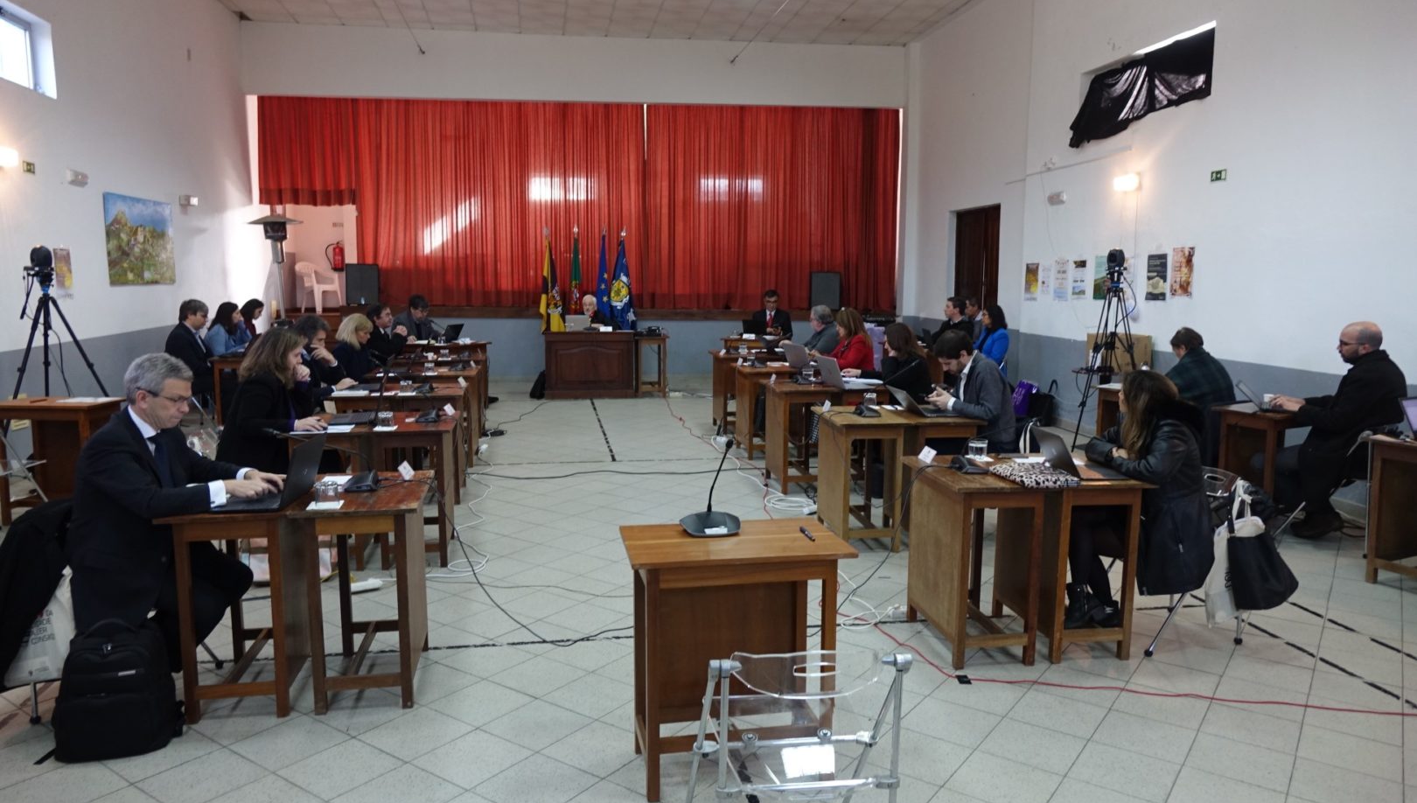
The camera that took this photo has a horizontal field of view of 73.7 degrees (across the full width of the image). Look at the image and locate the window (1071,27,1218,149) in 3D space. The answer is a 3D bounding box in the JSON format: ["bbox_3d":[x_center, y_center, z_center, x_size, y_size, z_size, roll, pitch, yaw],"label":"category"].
[{"bbox_3d":[4.034,-2.905,8.819,0.150,0.680,2.120,-1,8,-8],"label":"window"}]

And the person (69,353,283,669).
[{"bbox_3d":[-1.978,0.481,3.517,0.740,1.310,0.520,-1,8,-10],"label":"person"}]

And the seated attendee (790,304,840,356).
[{"bbox_3d":[1.081,-0.356,9.716,0.760,1.280,0.520,-1,8,-10],"label":"seated attendee"}]

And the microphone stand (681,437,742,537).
[{"bbox_3d":[0.010,0.281,3.087,0.200,0.310,0.160,-1,8,-7],"label":"microphone stand"}]

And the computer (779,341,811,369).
[{"bbox_3d":[0.895,-0.416,8.648,0.280,0.210,0.330,-5,9,-34],"label":"computer"}]

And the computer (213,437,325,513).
[{"bbox_3d":[-1.644,0.259,3.532,0.310,0.230,0.360,-1,8,-5],"label":"computer"}]

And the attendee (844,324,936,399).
[{"bbox_3d":[1.383,0.016,7.331,0.800,1.260,0.520,-1,8,-8],"label":"attendee"}]

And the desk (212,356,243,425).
[{"bbox_3d":[-4.578,-0.068,9.344,0.430,0.755,0.690,-1,8,-10],"label":"desk"}]

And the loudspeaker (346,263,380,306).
[{"bbox_3d":[-5.228,-1.764,14.322,0.510,0.670,0.420,-2,8,-14],"label":"loudspeaker"}]

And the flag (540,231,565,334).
[{"bbox_3d":[-2.249,-1.687,13.614,0.362,1.489,0.250,-1,8,-10],"label":"flag"}]

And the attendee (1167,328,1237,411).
[{"bbox_3d":[3.751,0.009,7.649,0.820,1.220,0.550,5,9,31],"label":"attendee"}]

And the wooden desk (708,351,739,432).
[{"bbox_3d":[0.283,-0.084,9.977,0.440,0.775,0.690,-1,8,-10],"label":"wooden desk"}]

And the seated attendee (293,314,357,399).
[{"bbox_3d":[-2.746,0.032,6.655,0.680,1.300,0.520,-1,8,-10],"label":"seated attendee"}]

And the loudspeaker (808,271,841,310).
[{"bbox_3d":[1.994,-1.884,16.051,0.490,0.630,0.400,-1,8,-10],"label":"loudspeaker"}]

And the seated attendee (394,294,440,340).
[{"bbox_3d":[-3.479,-0.617,11.546,0.750,1.379,0.580,7,10,43],"label":"seated attendee"}]

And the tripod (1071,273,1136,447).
[{"bbox_3d":[3.622,-0.344,8.492,0.600,1.620,0.550,4,9,23],"label":"tripod"}]

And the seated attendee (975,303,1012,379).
[{"bbox_3d":[2.887,-0.367,10.040,0.750,1.300,0.500,-2,8,-15],"label":"seated attendee"}]

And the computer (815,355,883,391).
[{"bbox_3d":[1.008,-0.223,6.954,0.310,0.235,0.345,-2,8,-14],"label":"computer"}]

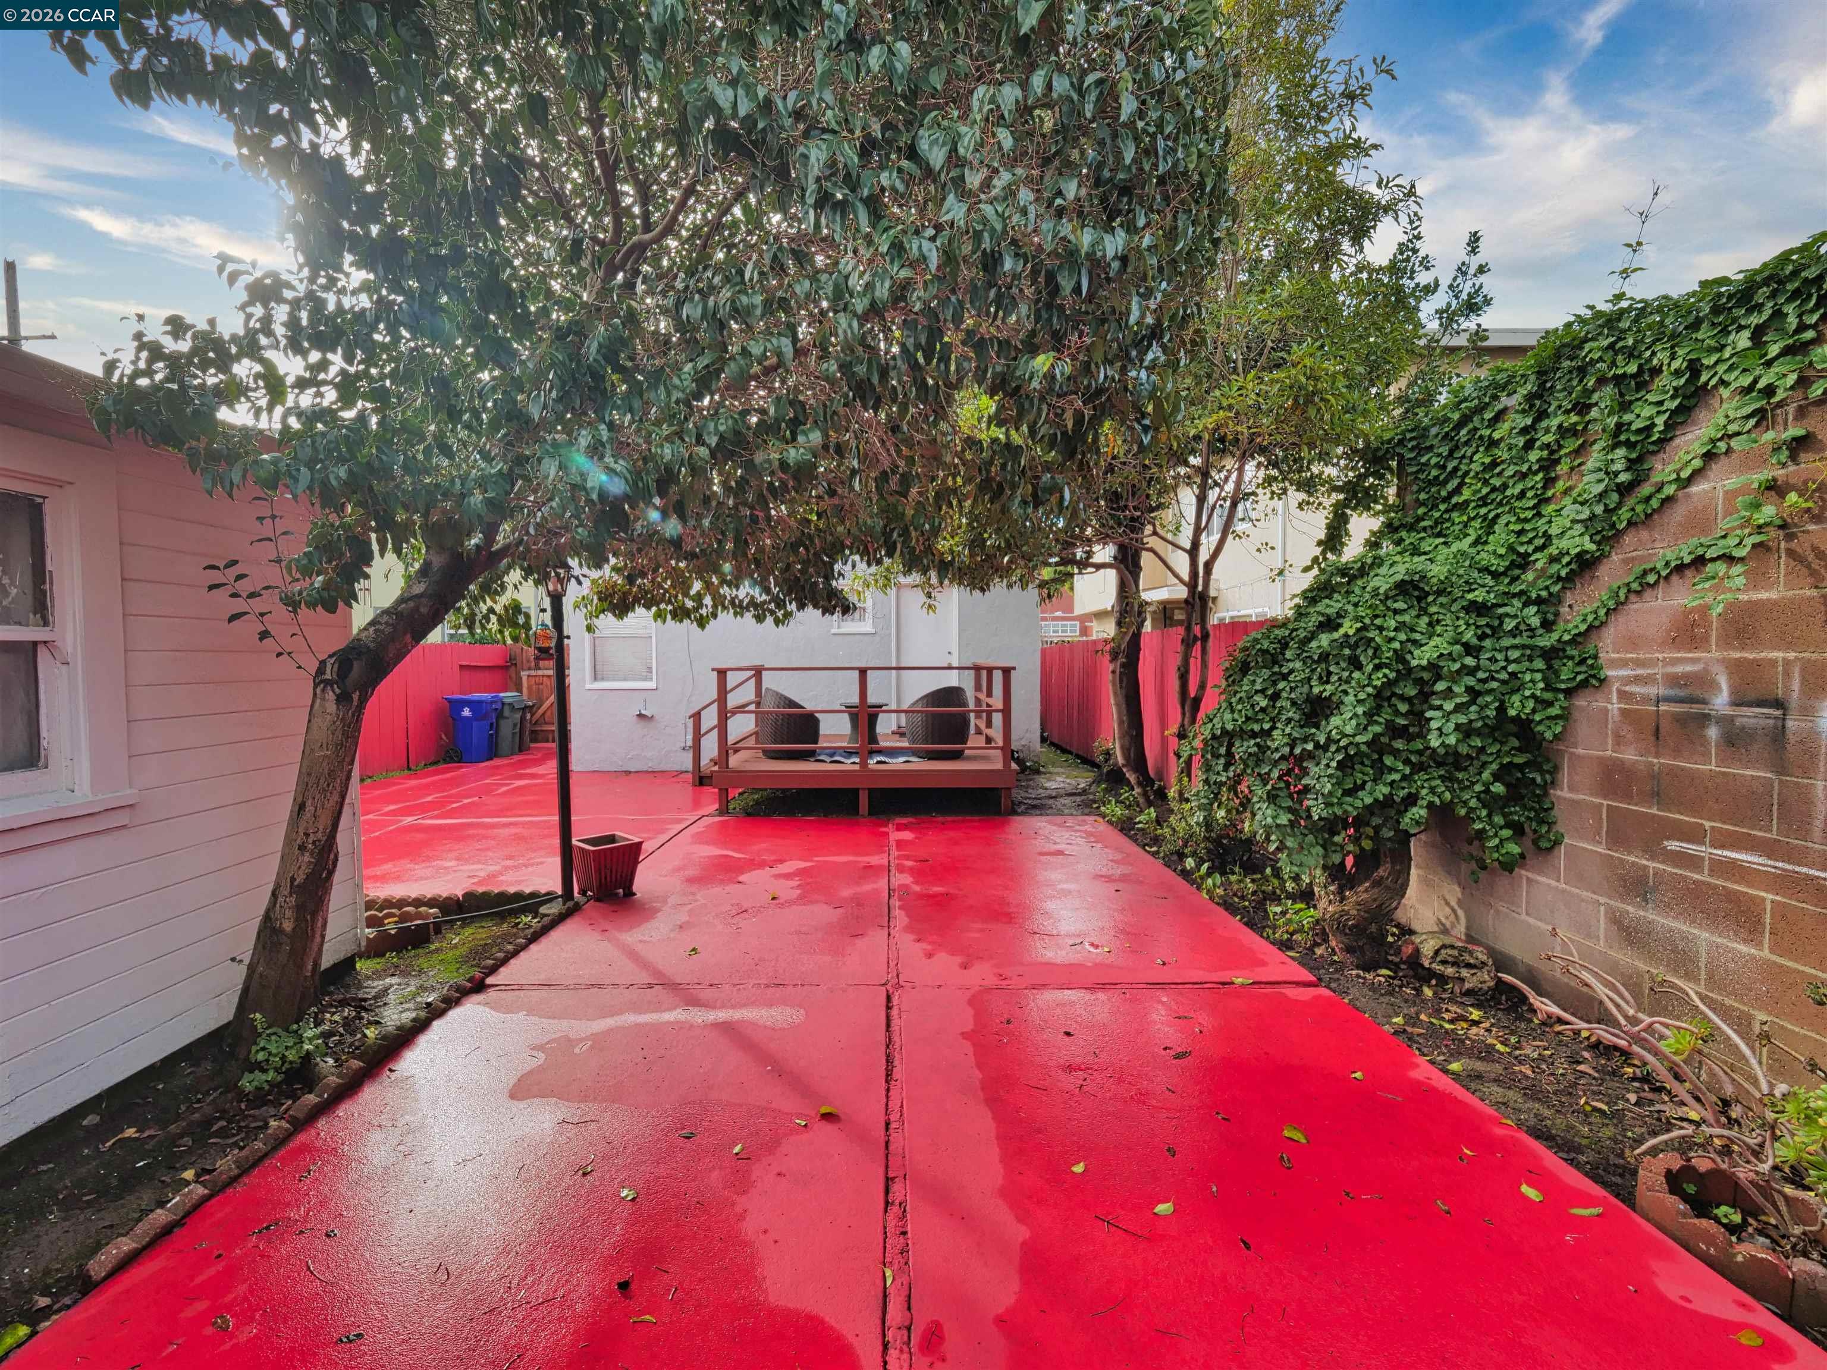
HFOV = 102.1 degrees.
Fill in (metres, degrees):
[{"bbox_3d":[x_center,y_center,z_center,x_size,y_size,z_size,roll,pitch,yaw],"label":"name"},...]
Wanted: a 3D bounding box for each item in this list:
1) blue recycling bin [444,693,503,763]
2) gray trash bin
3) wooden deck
[{"bbox_3d":[-7.230,0.725,12.170,0.750,1.070,0.620,-1,2,-10],"label":"blue recycling bin"},{"bbox_3d":[-7.250,0.710,12.970,0.750,1.070,0.620,-1,2,-10],"label":"gray trash bin"},{"bbox_3d":[-0.840,0.555,9.420,3.780,1.550,3.400,0,2,-2],"label":"wooden deck"}]

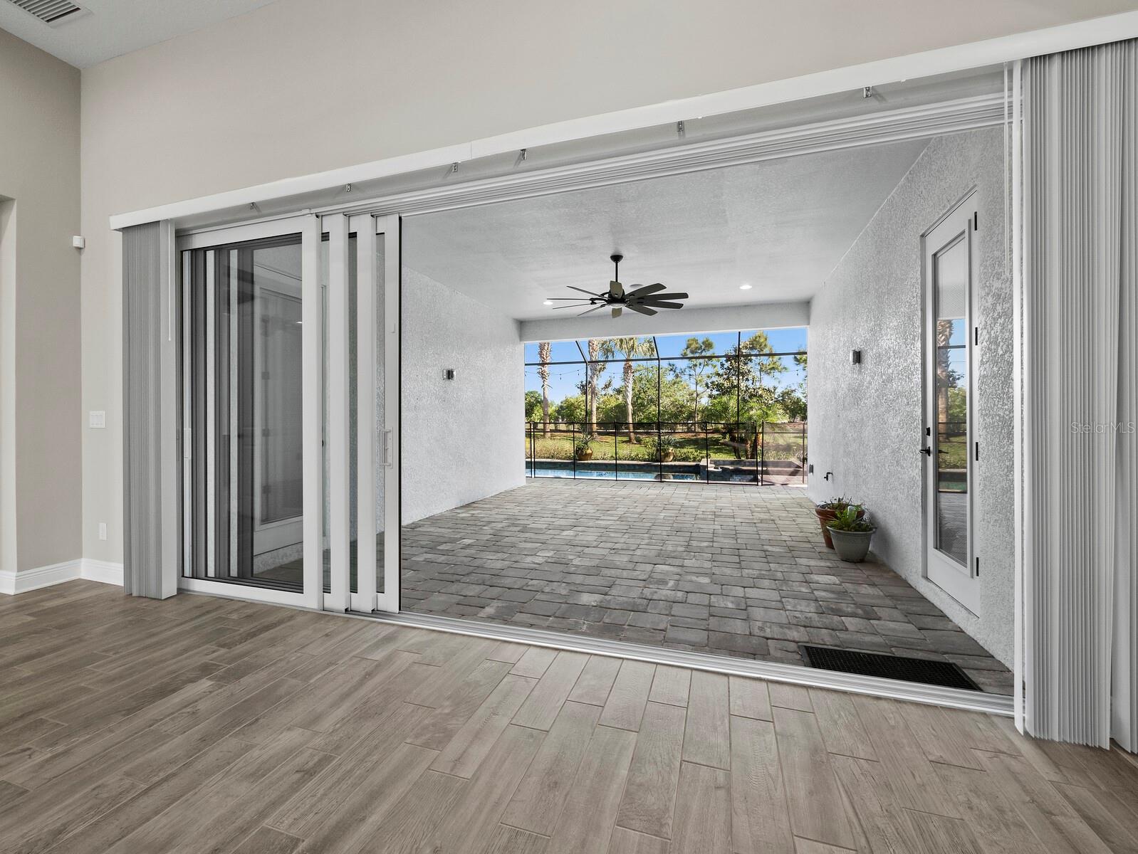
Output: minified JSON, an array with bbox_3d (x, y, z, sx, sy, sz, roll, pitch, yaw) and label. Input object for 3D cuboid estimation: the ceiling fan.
[{"bbox_3d":[0.563,-1.683,5.350,1.680,0.620,1.680,0,1,18],"label":"ceiling fan"}]

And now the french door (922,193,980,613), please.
[{"bbox_3d":[2.450,-0.133,2.945,0.070,2.440,0.720,0,1,18],"label":"french door"}]

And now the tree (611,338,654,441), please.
[{"bbox_3d":[3.000,-2.220,23.000,2.600,6.100,2.600,0,1,0],"label":"tree"}]

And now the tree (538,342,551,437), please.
[{"bbox_3d":[-1.360,-3.200,26.500,2.600,7.600,2.600,0,1,0],"label":"tree"}]

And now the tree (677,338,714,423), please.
[{"bbox_3d":[9.390,-3.150,34.000,2.950,7.000,2.950,0,1,0],"label":"tree"}]

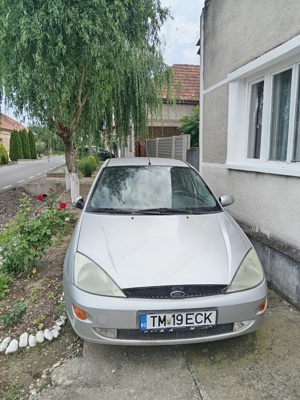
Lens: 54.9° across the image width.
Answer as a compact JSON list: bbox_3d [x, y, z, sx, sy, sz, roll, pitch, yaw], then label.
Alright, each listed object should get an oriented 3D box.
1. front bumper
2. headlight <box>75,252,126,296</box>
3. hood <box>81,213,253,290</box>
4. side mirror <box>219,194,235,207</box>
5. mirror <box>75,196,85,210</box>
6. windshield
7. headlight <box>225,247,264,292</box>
[{"bbox_3d":[0.166,0.831,2.193,1.650,0.450,0.500,0,10,-7],"label":"front bumper"},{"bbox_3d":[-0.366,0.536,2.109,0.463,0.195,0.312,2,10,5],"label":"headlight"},{"bbox_3d":[0.133,0.366,2.471,1.430,0.210,1.080,0,22,-7],"label":"hood"},{"bbox_3d":[0.915,0.022,3.426,0.200,0.145,0.130,0,10,-7],"label":"side mirror"},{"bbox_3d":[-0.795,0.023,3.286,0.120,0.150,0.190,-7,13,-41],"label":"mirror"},{"bbox_3d":[0.046,-0.125,3.203,1.360,0.130,0.930,0,38,-7],"label":"windshield"},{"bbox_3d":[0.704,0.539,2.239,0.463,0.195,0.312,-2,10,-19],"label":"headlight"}]

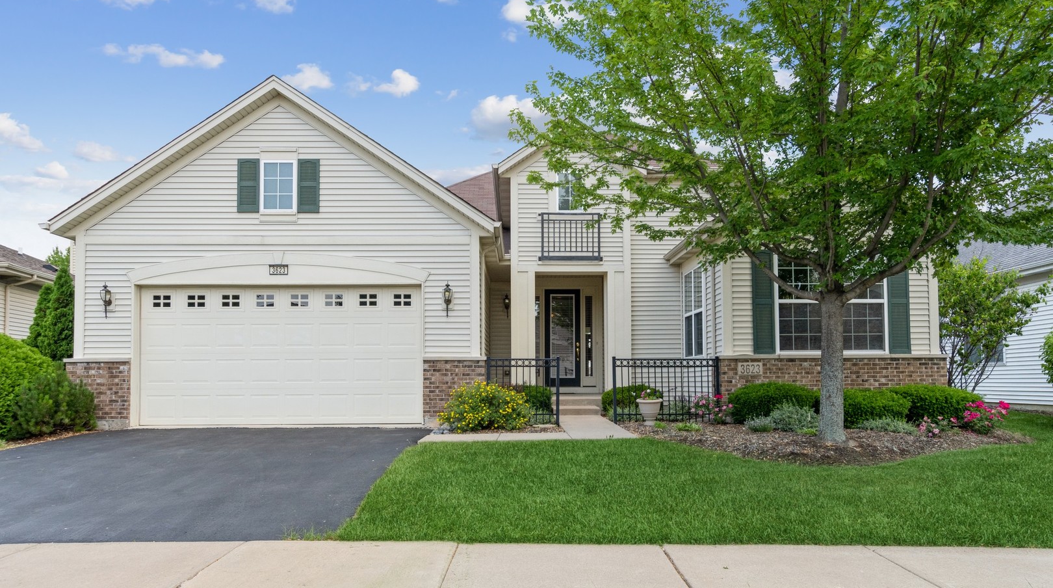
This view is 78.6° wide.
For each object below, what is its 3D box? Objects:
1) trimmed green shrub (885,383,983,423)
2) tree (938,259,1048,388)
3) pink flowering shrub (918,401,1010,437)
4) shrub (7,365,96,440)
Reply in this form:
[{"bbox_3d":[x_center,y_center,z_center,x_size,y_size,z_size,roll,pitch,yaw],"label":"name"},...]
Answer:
[{"bbox_3d":[6.560,1.790,10.350,1.450,0.680,1.200,0,-5,0],"label":"trimmed green shrub"},{"bbox_3d":[8.850,0.880,12.500,2.350,3.100,2.250,0,-5,0],"label":"tree"},{"bbox_3d":[6.460,1.830,9.500,1.250,0.530,0.800,0,-5,0],"label":"pink flowering shrub"},{"bbox_3d":[-7.330,1.620,9.950,1.200,1.050,1.150,0,-5,0],"label":"shrub"}]

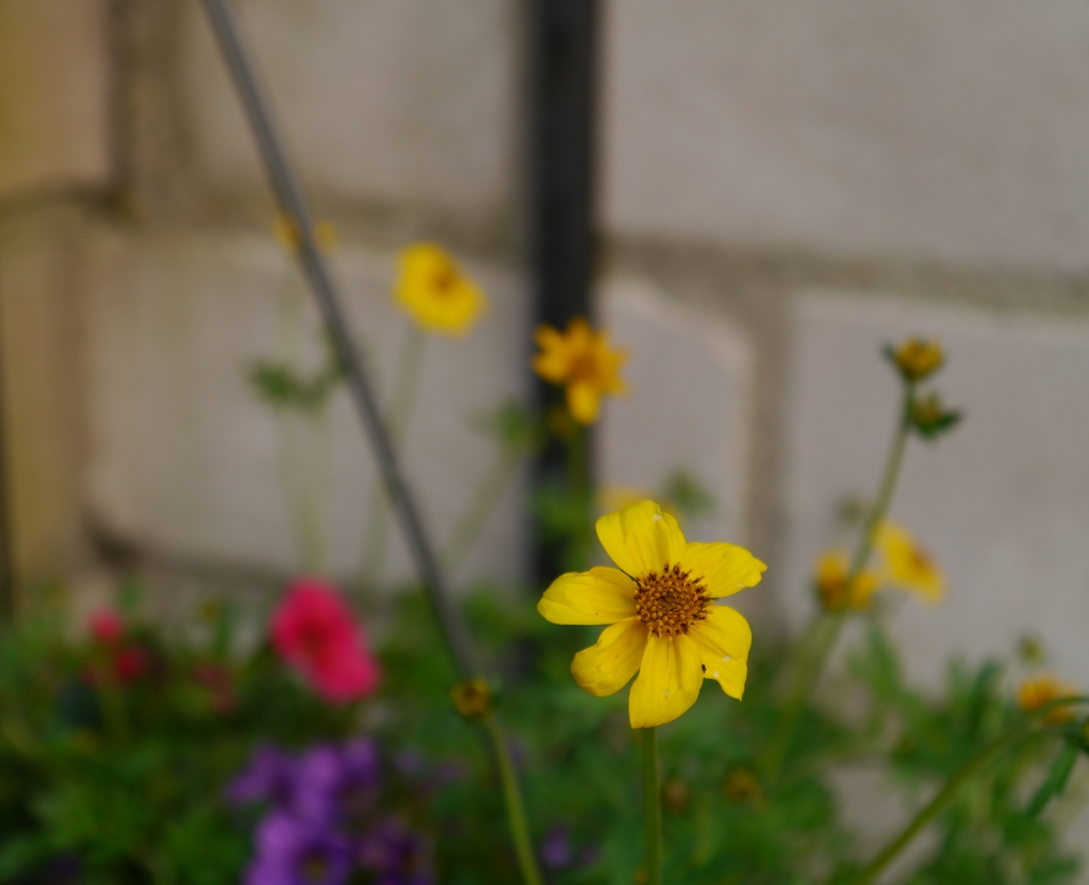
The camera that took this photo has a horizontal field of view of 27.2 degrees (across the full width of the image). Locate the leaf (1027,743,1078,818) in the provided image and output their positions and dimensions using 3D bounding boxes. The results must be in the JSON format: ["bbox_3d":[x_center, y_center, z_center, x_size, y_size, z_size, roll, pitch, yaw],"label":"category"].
[{"bbox_3d":[0.105,0.070,0.465,0.006,0.018,0.006,30,0,0],"label":"leaf"}]

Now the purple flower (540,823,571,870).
[{"bbox_3d":[0.003,0.113,0.630,0.010,0.013,0.009,1,13,0],"label":"purple flower"}]

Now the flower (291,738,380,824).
[{"bbox_3d":[-0.063,0.102,0.680,0.027,0.026,0.018,1,13,0],"label":"flower"}]

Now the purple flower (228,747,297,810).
[{"bbox_3d":[-0.077,0.092,0.620,0.021,0.019,0.012,3,-26,21],"label":"purple flower"}]

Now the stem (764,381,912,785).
[{"bbox_3d":[0.075,0.038,0.570,0.009,0.118,0.008,16,25,0],"label":"stem"}]

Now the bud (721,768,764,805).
[{"bbox_3d":[0.055,0.095,0.620,0.011,0.011,0.011,0,14,0],"label":"bud"}]

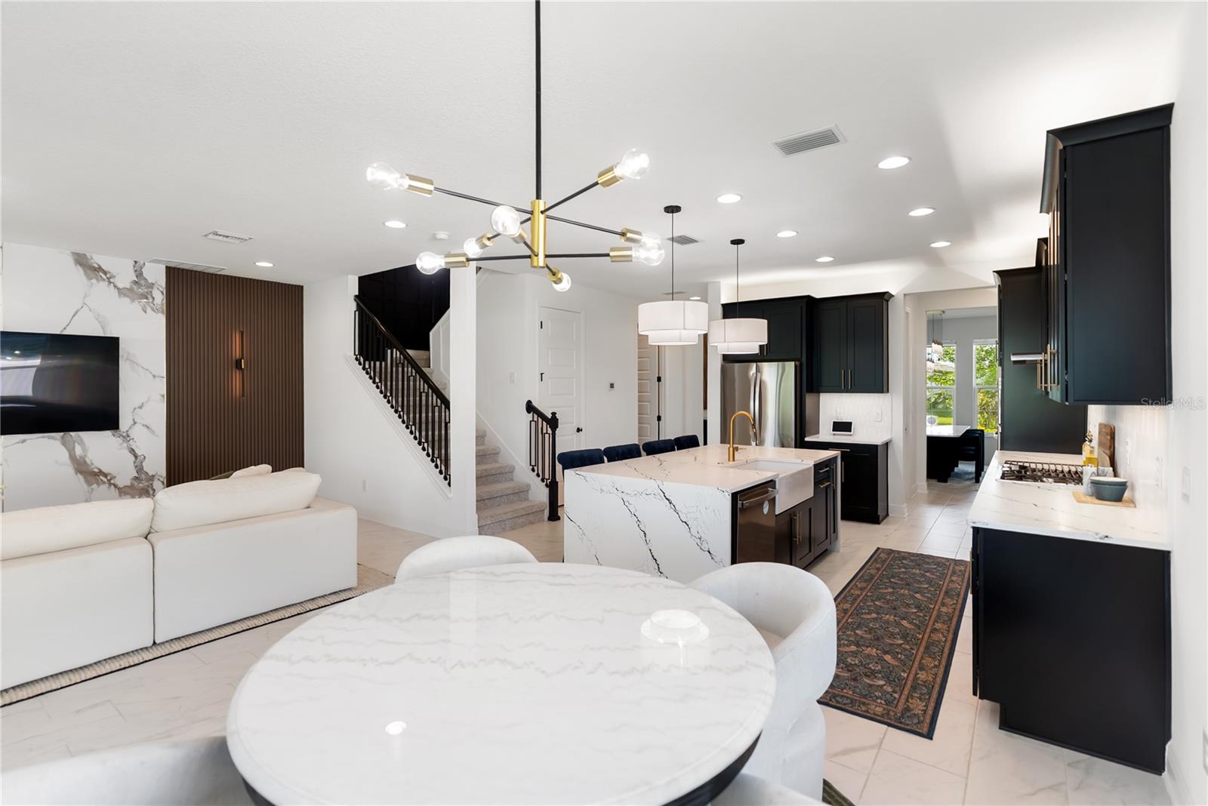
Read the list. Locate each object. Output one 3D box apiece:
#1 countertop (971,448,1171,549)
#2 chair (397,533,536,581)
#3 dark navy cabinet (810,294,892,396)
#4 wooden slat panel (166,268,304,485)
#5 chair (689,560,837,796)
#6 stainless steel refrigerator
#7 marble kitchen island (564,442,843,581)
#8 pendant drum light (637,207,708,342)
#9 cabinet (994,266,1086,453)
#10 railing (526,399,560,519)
[{"bbox_3d":[2.994,0.517,3.639,0.643,0.040,3.542,0,1,38],"label":"countertop"},{"bbox_3d":[-0.631,1.090,2.557,0.660,0.760,0.610,-1,1,-17],"label":"chair"},{"bbox_3d":[3.009,-0.688,6.542,0.890,1.149,0.380,0,1,38],"label":"dark navy cabinet"},{"bbox_3d":[-4.324,-0.059,6.436,0.040,2.903,1.420,0,1,38],"label":"wooden slat panel"},{"bbox_3d":[0.562,1.083,2.107,0.610,0.760,0.660,-1,1,-24],"label":"chair"},{"bbox_3d":[2.104,0.441,6.868,0.920,1.830,0.850,0,1,38],"label":"stainless steel refrigerator"},{"bbox_3d":[0.947,0.942,4.498,1.340,0.916,2.400,0,1,38],"label":"marble kitchen island"},{"bbox_3d":[0.506,-0.932,3.914,0.510,0.986,0.510,-1,1,0],"label":"pendant drum light"},{"bbox_3d":[4.300,0.036,5.330,0.655,2.667,0.790,0,1,38],"label":"cabinet"},{"bbox_3d":[-0.764,0.690,6.612,0.529,1.438,0.140,0,1,38],"label":"railing"}]

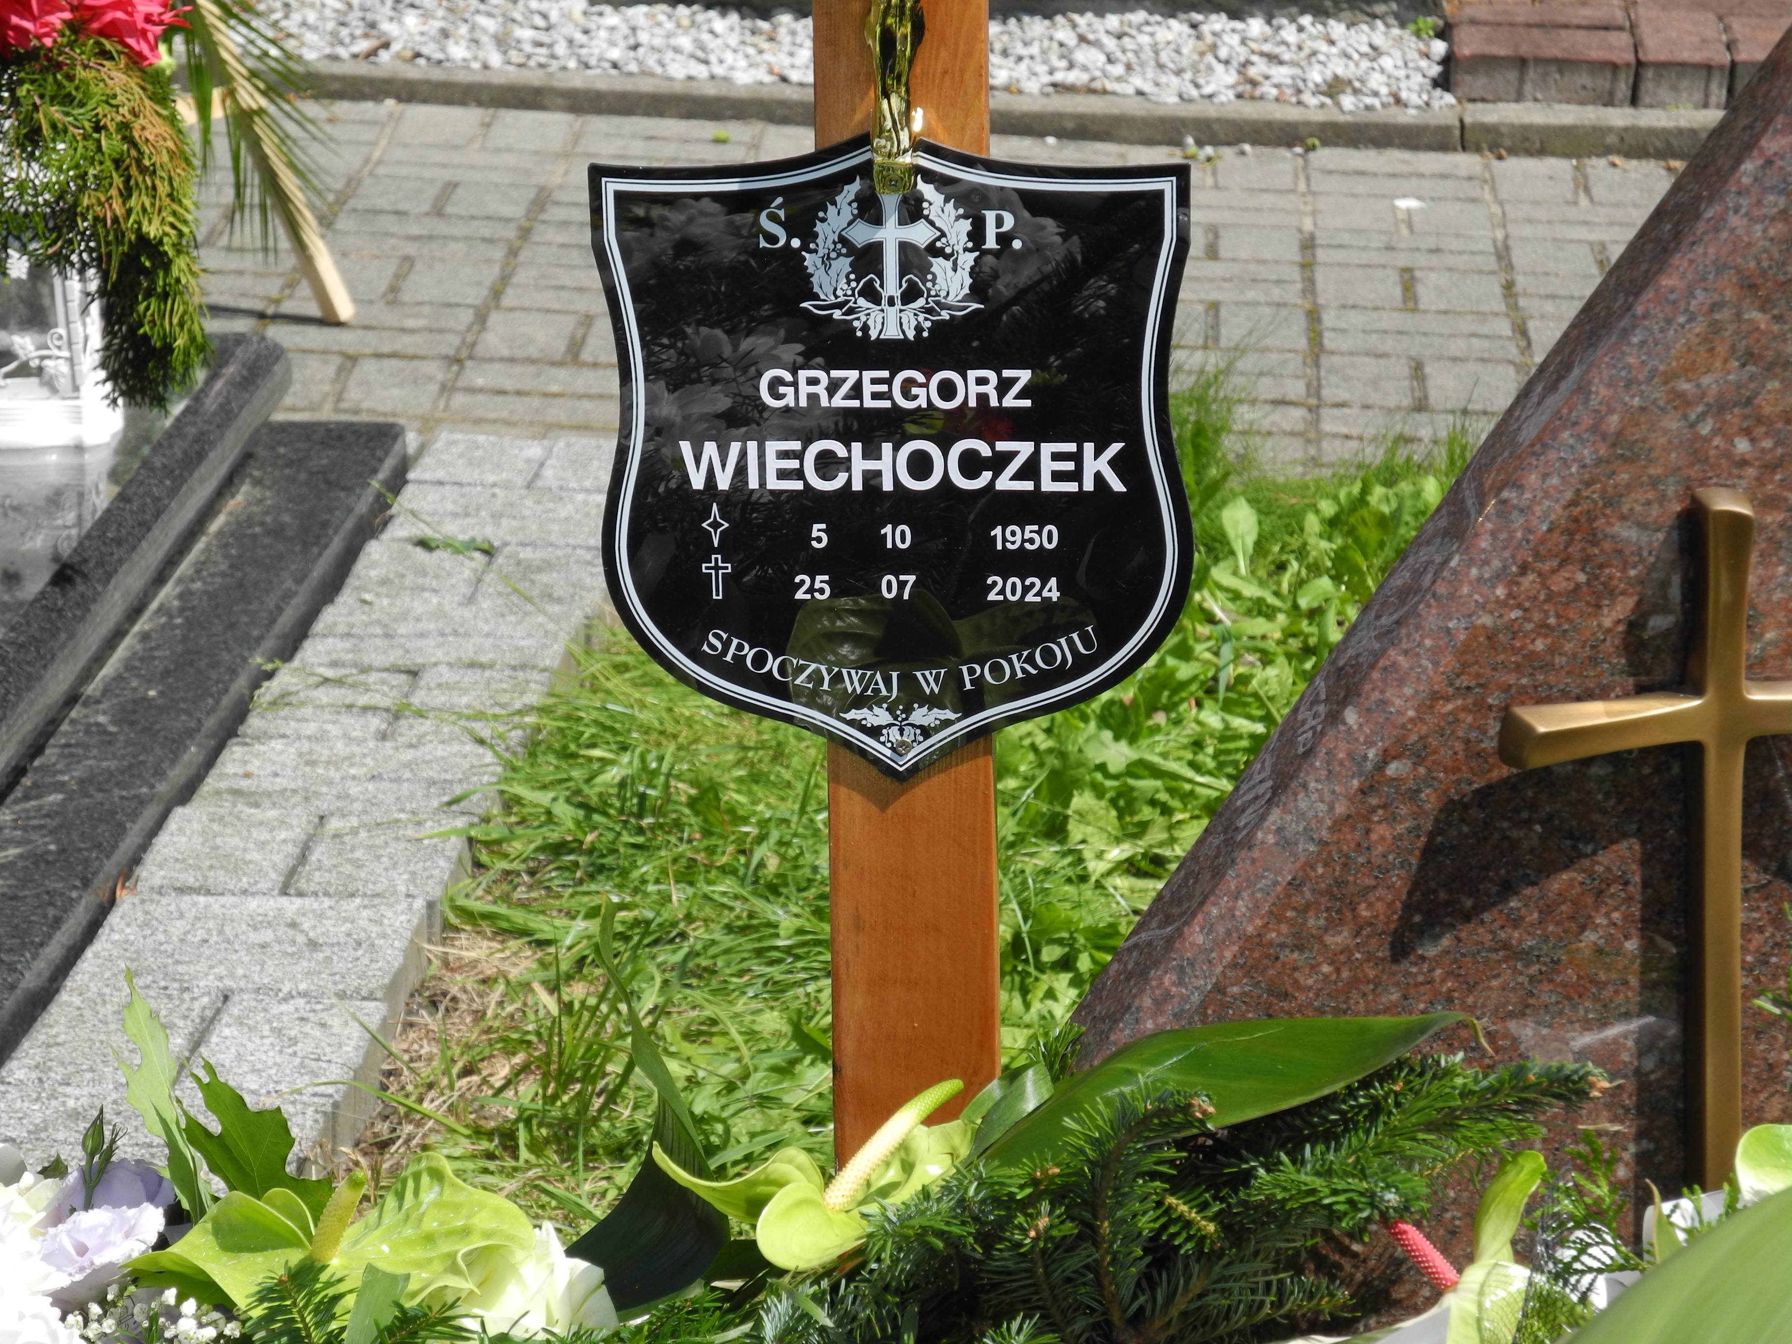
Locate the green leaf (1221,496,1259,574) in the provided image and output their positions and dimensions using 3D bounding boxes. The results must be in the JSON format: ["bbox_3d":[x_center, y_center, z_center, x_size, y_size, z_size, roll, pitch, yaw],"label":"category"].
[{"bbox_3d":[0.296,-0.119,6.020,0.033,0.069,0.020,-2,7,0],"label":"green leaf"}]

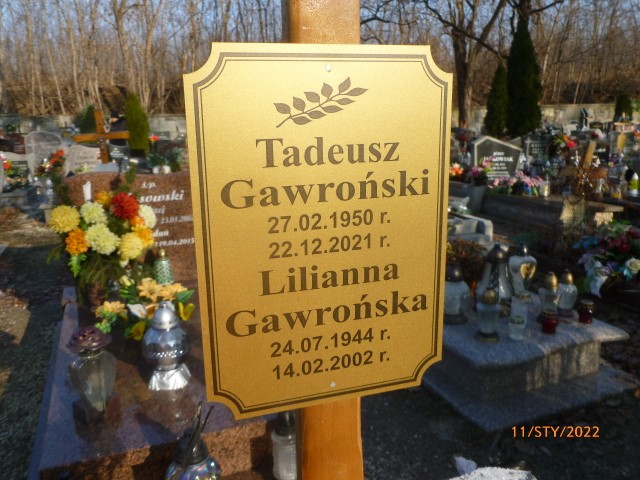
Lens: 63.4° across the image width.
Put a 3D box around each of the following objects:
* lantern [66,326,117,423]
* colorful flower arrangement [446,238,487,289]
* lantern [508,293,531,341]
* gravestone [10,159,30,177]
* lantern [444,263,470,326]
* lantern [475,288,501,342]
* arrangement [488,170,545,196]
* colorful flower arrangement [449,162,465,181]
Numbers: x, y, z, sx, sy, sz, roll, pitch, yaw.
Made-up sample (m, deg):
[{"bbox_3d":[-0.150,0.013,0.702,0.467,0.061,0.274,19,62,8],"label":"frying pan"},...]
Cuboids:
[{"bbox_3d":[-0.702,0.406,1.590,0.130,0.283,0.130,-6,14,-19],"label":"lantern"},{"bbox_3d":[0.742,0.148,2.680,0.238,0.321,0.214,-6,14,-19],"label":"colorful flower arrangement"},{"bbox_3d":[0.875,0.332,2.270,0.085,0.207,0.085,-6,14,-19],"label":"lantern"},{"bbox_3d":[-4.644,-1.120,8.000,0.340,0.320,0.110,-5,14,-22],"label":"gravestone"},{"bbox_3d":[0.633,0.245,2.410,0.126,0.281,0.126,-1,14,0],"label":"lantern"},{"bbox_3d":[0.751,0.331,2.294,0.111,0.228,0.111,5,14,19],"label":"lantern"},{"bbox_3d":[2.544,-0.732,6.700,0.811,0.334,0.446,-6,14,-19],"label":"arrangement"},{"bbox_3d":[1.734,-0.873,6.600,0.220,0.230,0.200,-5,14,-22],"label":"colorful flower arrangement"}]

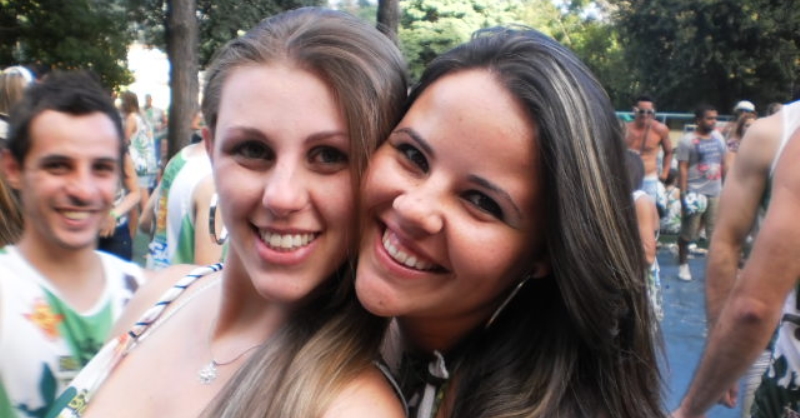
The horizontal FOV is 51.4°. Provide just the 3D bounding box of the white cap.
[{"bbox_3d":[3.813,-1.141,9.200,0.180,0.130,0.250,0,6,-13],"label":"white cap"}]

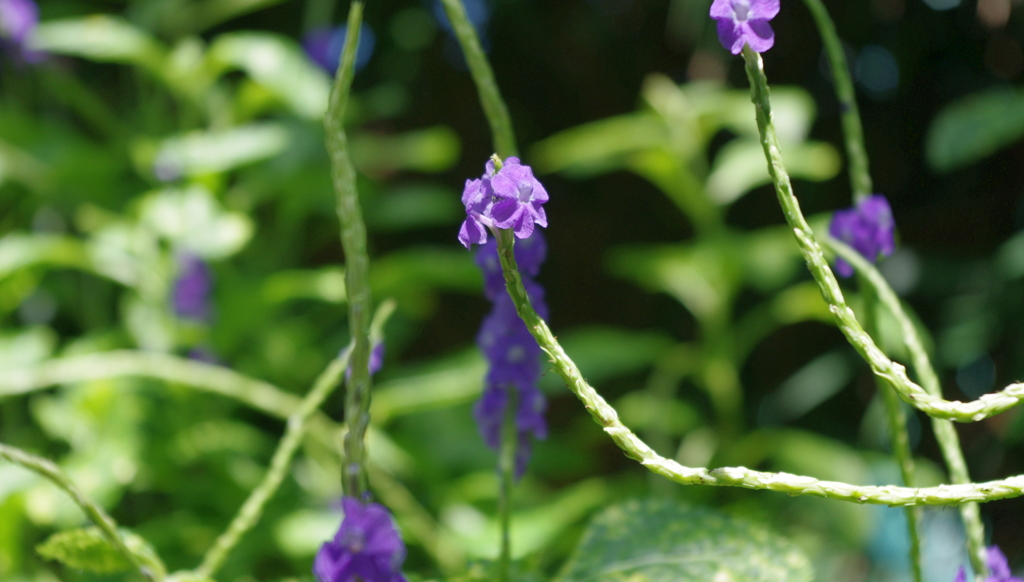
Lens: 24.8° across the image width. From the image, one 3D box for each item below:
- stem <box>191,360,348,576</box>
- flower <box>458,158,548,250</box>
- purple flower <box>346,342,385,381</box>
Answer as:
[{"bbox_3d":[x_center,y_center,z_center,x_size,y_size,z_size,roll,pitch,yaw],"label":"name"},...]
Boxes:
[{"bbox_3d":[-0.055,0.040,0.532,0.006,0.061,0.006,33,-5,0],"label":"stem"},{"bbox_3d":[-0.002,-0.017,0.450,0.018,0.018,0.016,-2,12,-11],"label":"flower"},{"bbox_3d":[-0.033,0.016,0.530,0.009,0.009,0.009,-1,12,-6],"label":"purple flower"}]

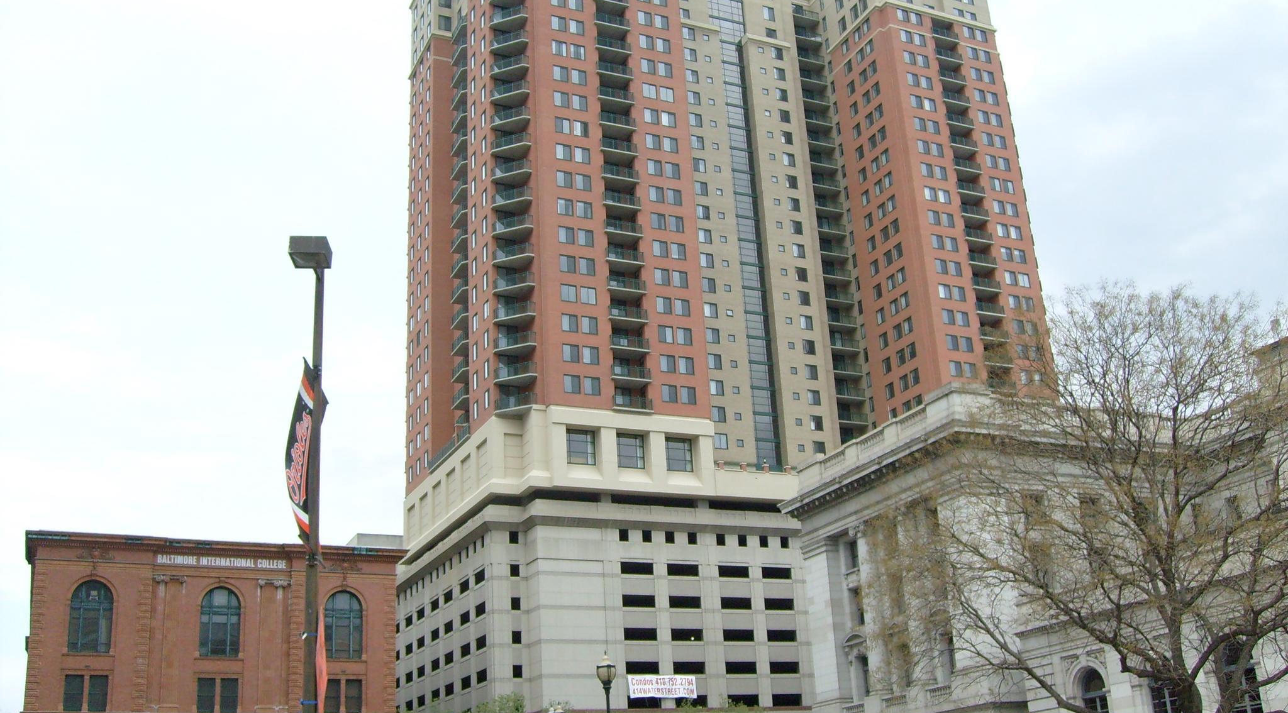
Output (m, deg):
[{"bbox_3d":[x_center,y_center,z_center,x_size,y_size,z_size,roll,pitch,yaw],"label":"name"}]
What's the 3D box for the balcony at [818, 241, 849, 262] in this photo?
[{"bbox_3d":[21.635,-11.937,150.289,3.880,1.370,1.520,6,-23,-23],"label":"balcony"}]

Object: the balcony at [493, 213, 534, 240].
[{"bbox_3d":[-11.989,-11.934,121.417,4.030,1.370,1.840,-11,-23,19],"label":"balcony"}]

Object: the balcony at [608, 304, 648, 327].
[{"bbox_3d":[-1.704,-3.484,118.999,3.905,1.282,1.642,6,-23,-24],"label":"balcony"}]

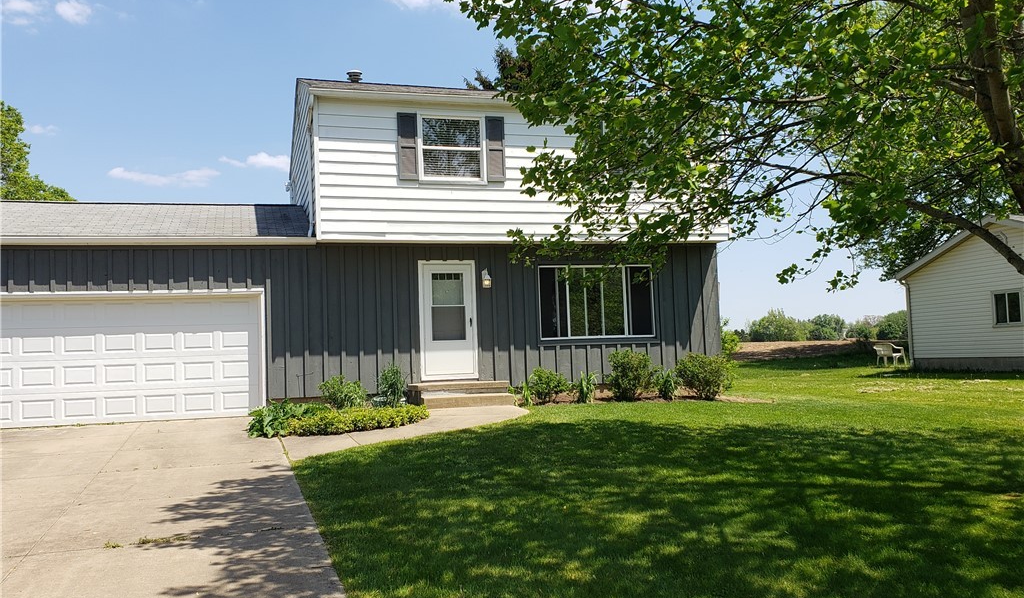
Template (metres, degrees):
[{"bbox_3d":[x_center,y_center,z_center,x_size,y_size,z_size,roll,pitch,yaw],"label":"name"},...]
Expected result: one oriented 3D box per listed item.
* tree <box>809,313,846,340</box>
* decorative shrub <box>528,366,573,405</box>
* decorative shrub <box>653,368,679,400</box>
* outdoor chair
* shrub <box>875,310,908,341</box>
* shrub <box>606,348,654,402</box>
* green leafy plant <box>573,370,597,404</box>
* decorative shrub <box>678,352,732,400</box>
[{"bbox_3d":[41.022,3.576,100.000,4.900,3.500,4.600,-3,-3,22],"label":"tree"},{"bbox_3d":[0.678,1.524,13.550,0.760,0.630,0.660,-1,-4,-15],"label":"decorative shrub"},{"bbox_3d":[2.814,1.549,14.100,0.470,0.570,0.440,-1,-4,-15],"label":"decorative shrub"},{"bbox_3d":[12.271,1.780,25.000,0.720,0.790,0.640,-2,-4,-2],"label":"outdoor chair"},{"bbox_3d":[32.567,2.274,66.000,3.200,2.800,2.900,-4,-4,26],"label":"shrub"},{"bbox_3d":[2.142,1.383,13.900,0.860,0.920,0.800,-1,-4,-15],"label":"shrub"},{"bbox_3d":[1.287,1.553,13.650,0.430,0.580,0.400,-2,-4,0],"label":"green leafy plant"},{"bbox_3d":[3.585,1.454,14.250,1.060,0.880,0.950,-1,-4,-15],"label":"decorative shrub"}]

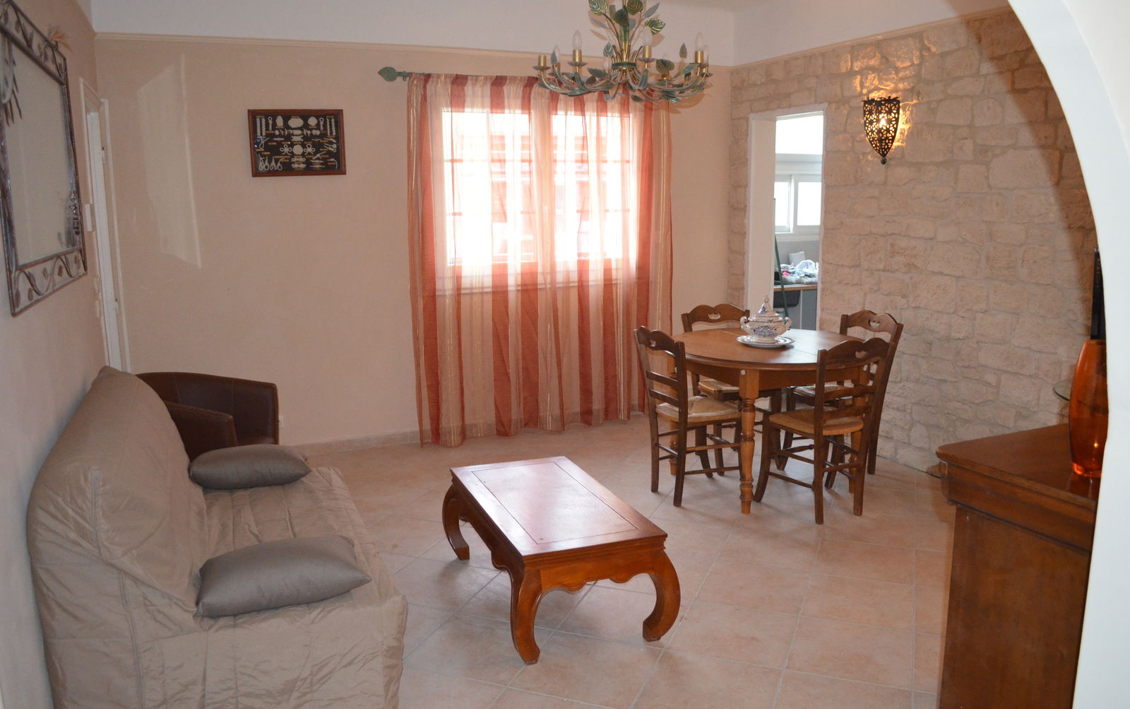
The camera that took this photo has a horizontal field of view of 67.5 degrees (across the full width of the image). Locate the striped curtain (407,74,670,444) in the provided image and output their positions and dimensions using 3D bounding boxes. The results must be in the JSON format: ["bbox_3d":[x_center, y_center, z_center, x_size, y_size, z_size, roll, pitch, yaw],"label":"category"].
[{"bbox_3d":[-0.097,-0.664,5.779,1.850,2.350,0.190,-5,10,-22],"label":"striped curtain"}]

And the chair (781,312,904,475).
[{"bbox_3d":[1.516,0.221,4.692,0.500,0.890,0.455,-6,10,-26],"label":"chair"}]

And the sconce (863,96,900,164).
[{"bbox_3d":[1.783,-1.266,4.836,0.135,0.360,0.235,-5,10,-22],"label":"sconce"}]

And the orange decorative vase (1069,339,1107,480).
[{"bbox_3d":[1.112,0.097,1.750,0.115,0.275,0.115,-5,10,-22],"label":"orange decorative vase"}]

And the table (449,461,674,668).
[{"bbox_3d":[-0.065,0.736,3.246,0.570,0.390,1.070,-4,10,-19],"label":"table"}]

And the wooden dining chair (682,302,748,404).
[{"bbox_3d":[0.984,0.190,4.954,0.455,0.890,0.500,-4,9,-15],"label":"wooden dining chair"}]

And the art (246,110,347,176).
[{"bbox_3d":[-1.636,-1.301,5.201,0.560,0.395,0.035,-5,10,-22],"label":"art"}]

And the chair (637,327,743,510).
[{"bbox_3d":[0.675,0.285,4.393,0.500,0.890,0.455,-5,10,-25],"label":"chair"}]

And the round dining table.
[{"bbox_3d":[1.072,0.322,4.507,1.220,0.765,1.220,-1,9,0],"label":"round dining table"}]

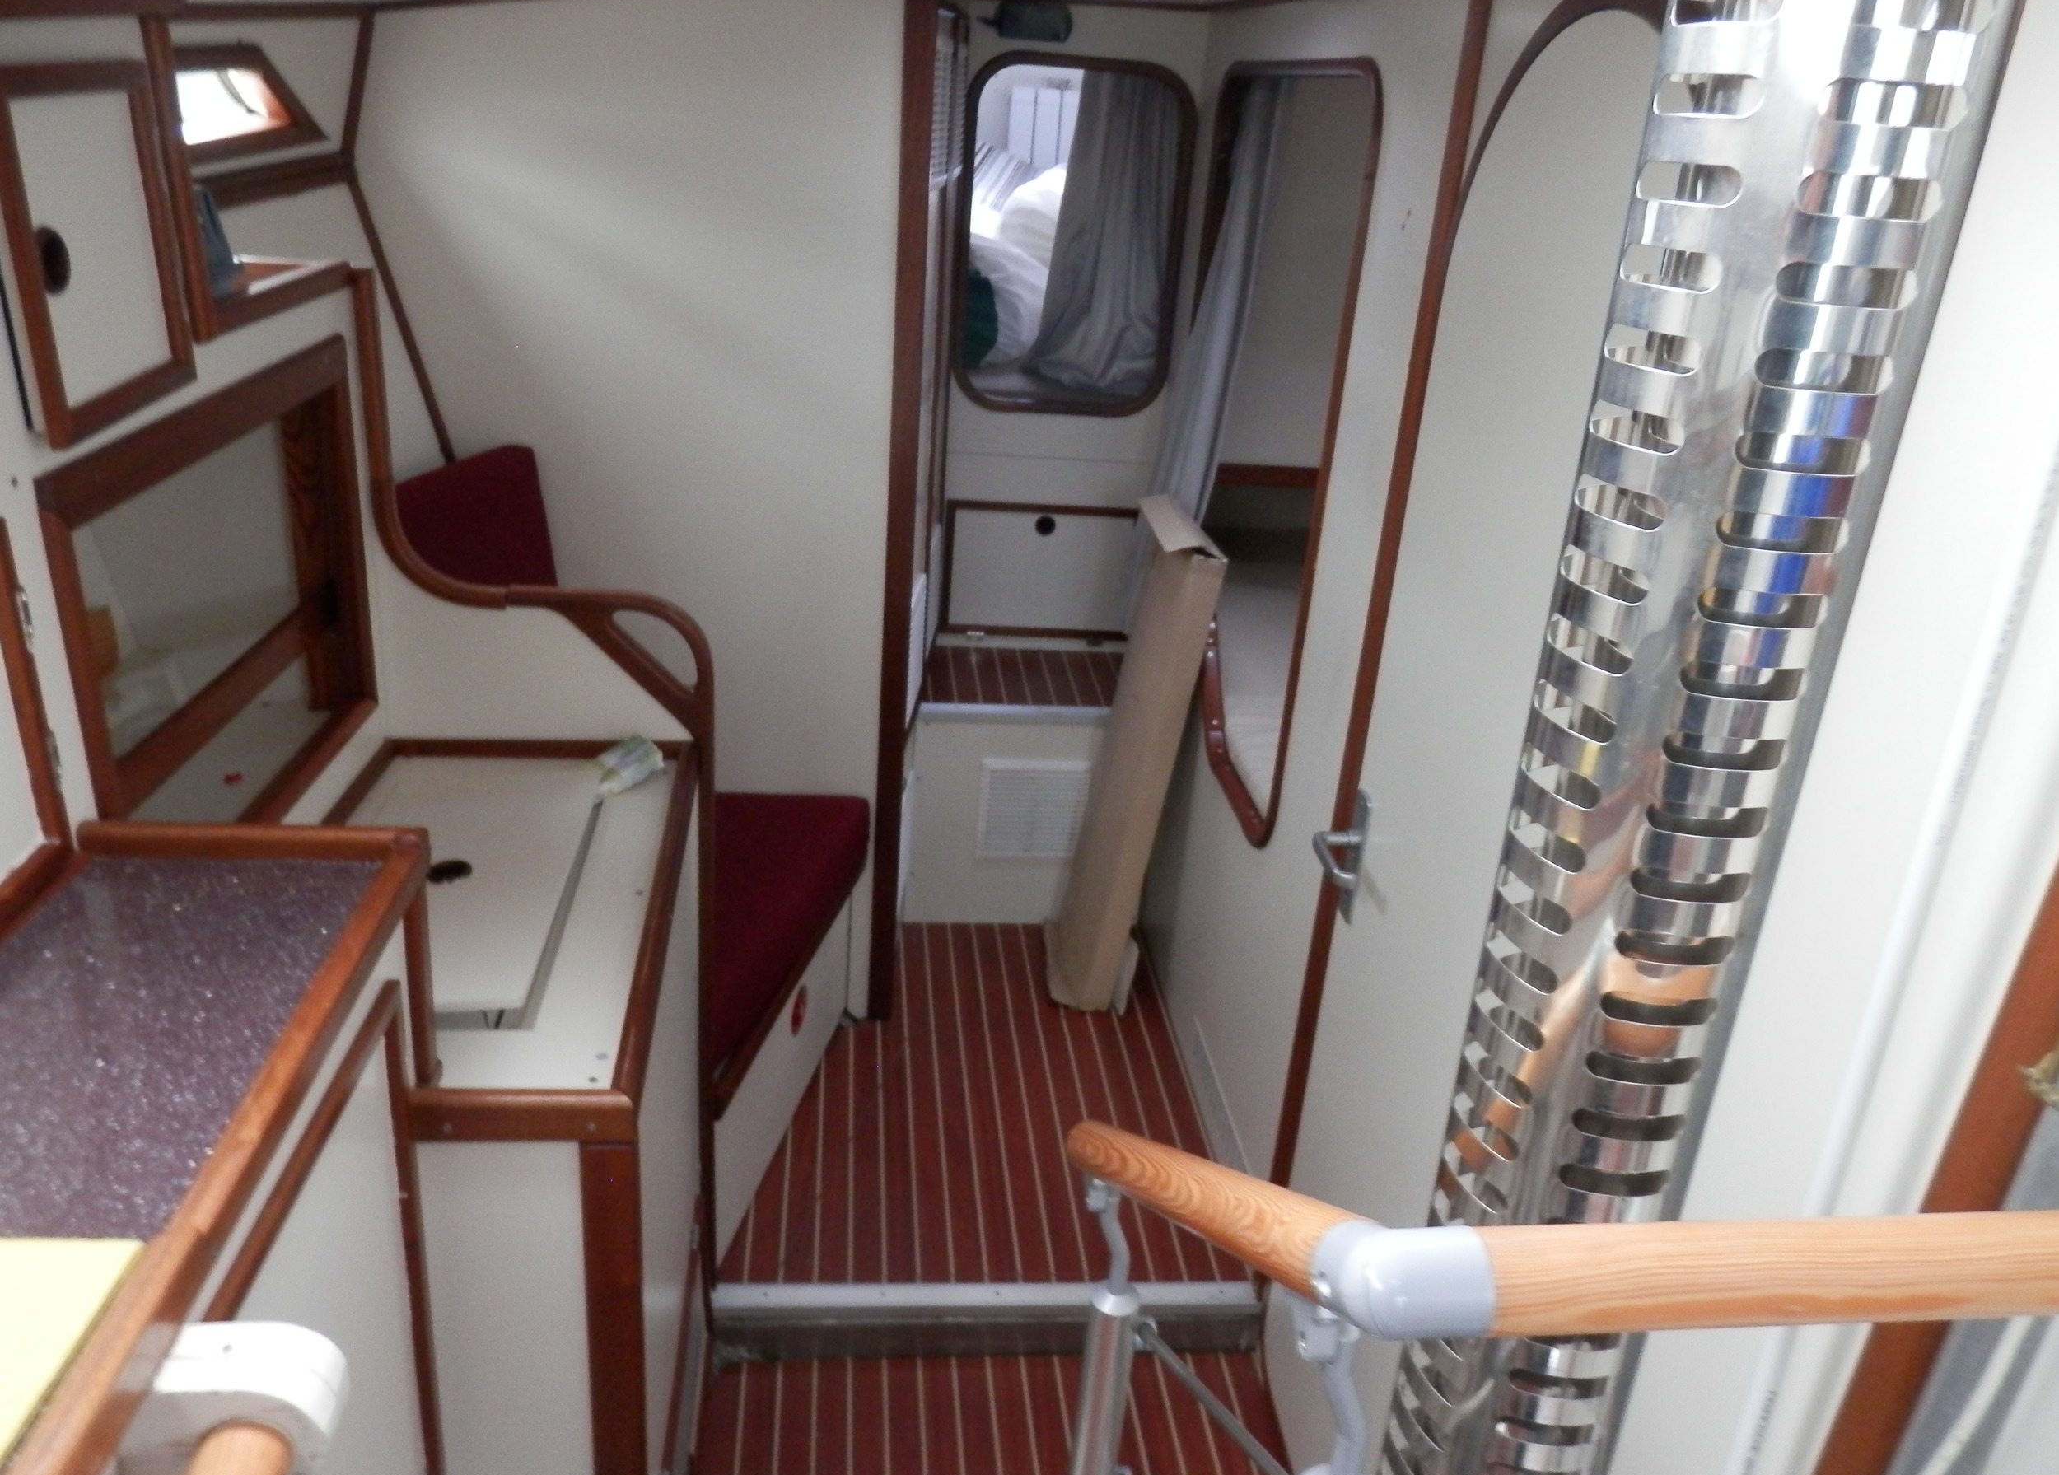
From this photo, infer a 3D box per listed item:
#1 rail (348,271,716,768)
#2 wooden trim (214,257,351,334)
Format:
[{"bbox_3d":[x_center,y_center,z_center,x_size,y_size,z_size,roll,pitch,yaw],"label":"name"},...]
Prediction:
[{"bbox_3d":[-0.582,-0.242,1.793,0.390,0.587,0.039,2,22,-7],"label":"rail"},{"bbox_3d":[-0.732,-0.439,1.463,0.021,0.026,0.364,2,22,-7],"label":"wooden trim"}]

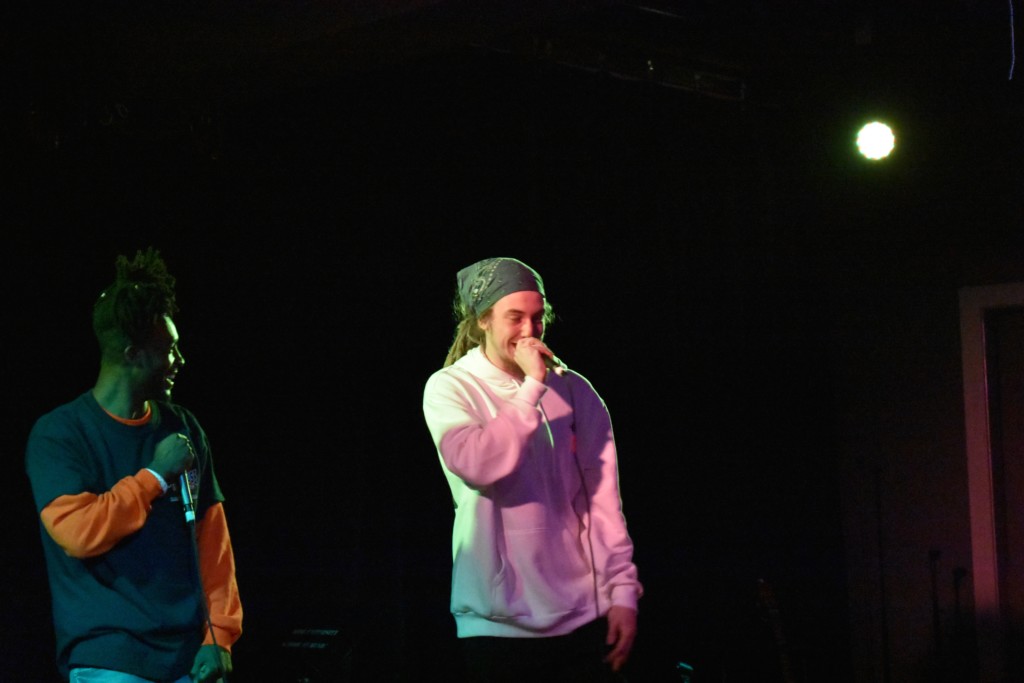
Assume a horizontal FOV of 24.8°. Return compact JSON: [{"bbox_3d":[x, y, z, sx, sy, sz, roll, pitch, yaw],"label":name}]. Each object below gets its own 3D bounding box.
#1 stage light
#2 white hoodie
[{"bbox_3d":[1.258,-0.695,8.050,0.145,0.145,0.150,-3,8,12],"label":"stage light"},{"bbox_3d":[0.053,0.356,5.500,0.510,0.670,0.360,1,-6,-27],"label":"white hoodie"}]

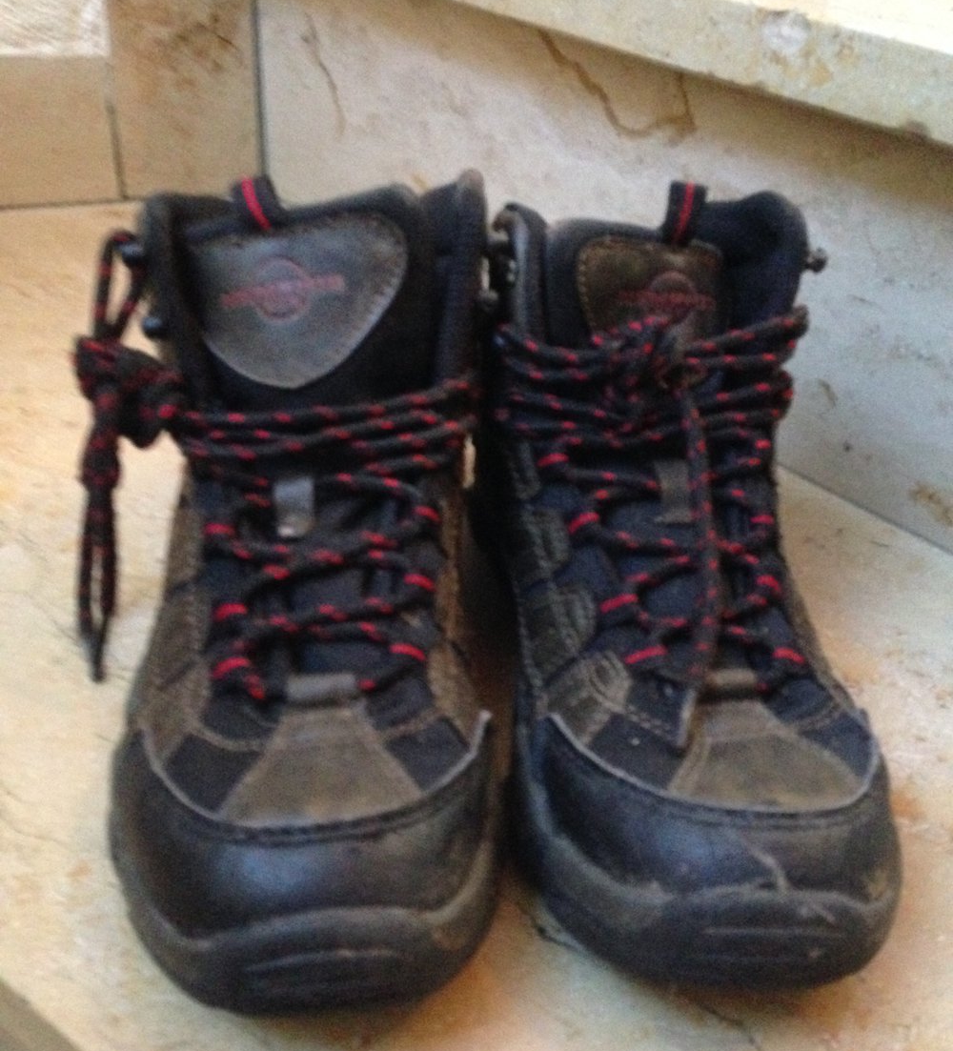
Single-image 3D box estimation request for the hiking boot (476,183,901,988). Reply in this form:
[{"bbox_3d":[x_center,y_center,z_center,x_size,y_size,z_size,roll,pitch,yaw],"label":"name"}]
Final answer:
[{"bbox_3d":[0.055,-0.019,0.387,0.108,0.157,0.278,-2,34,-8],"label":"hiking boot"}]

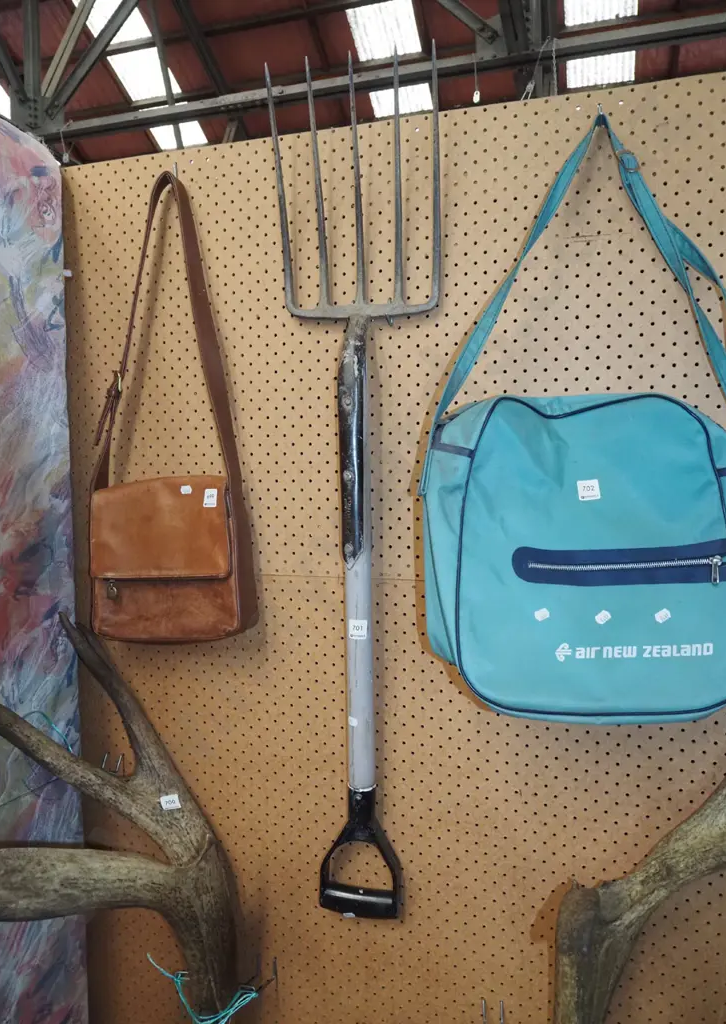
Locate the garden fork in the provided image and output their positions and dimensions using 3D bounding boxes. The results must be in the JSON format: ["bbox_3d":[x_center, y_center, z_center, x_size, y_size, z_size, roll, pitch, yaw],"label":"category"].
[{"bbox_3d":[-0.009,-0.006,0.929,0.220,1.120,0.080,1,3,16],"label":"garden fork"}]

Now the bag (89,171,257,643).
[{"bbox_3d":[-0.271,-0.144,0.997,0.235,0.660,0.077,1,3,16],"label":"bag"}]

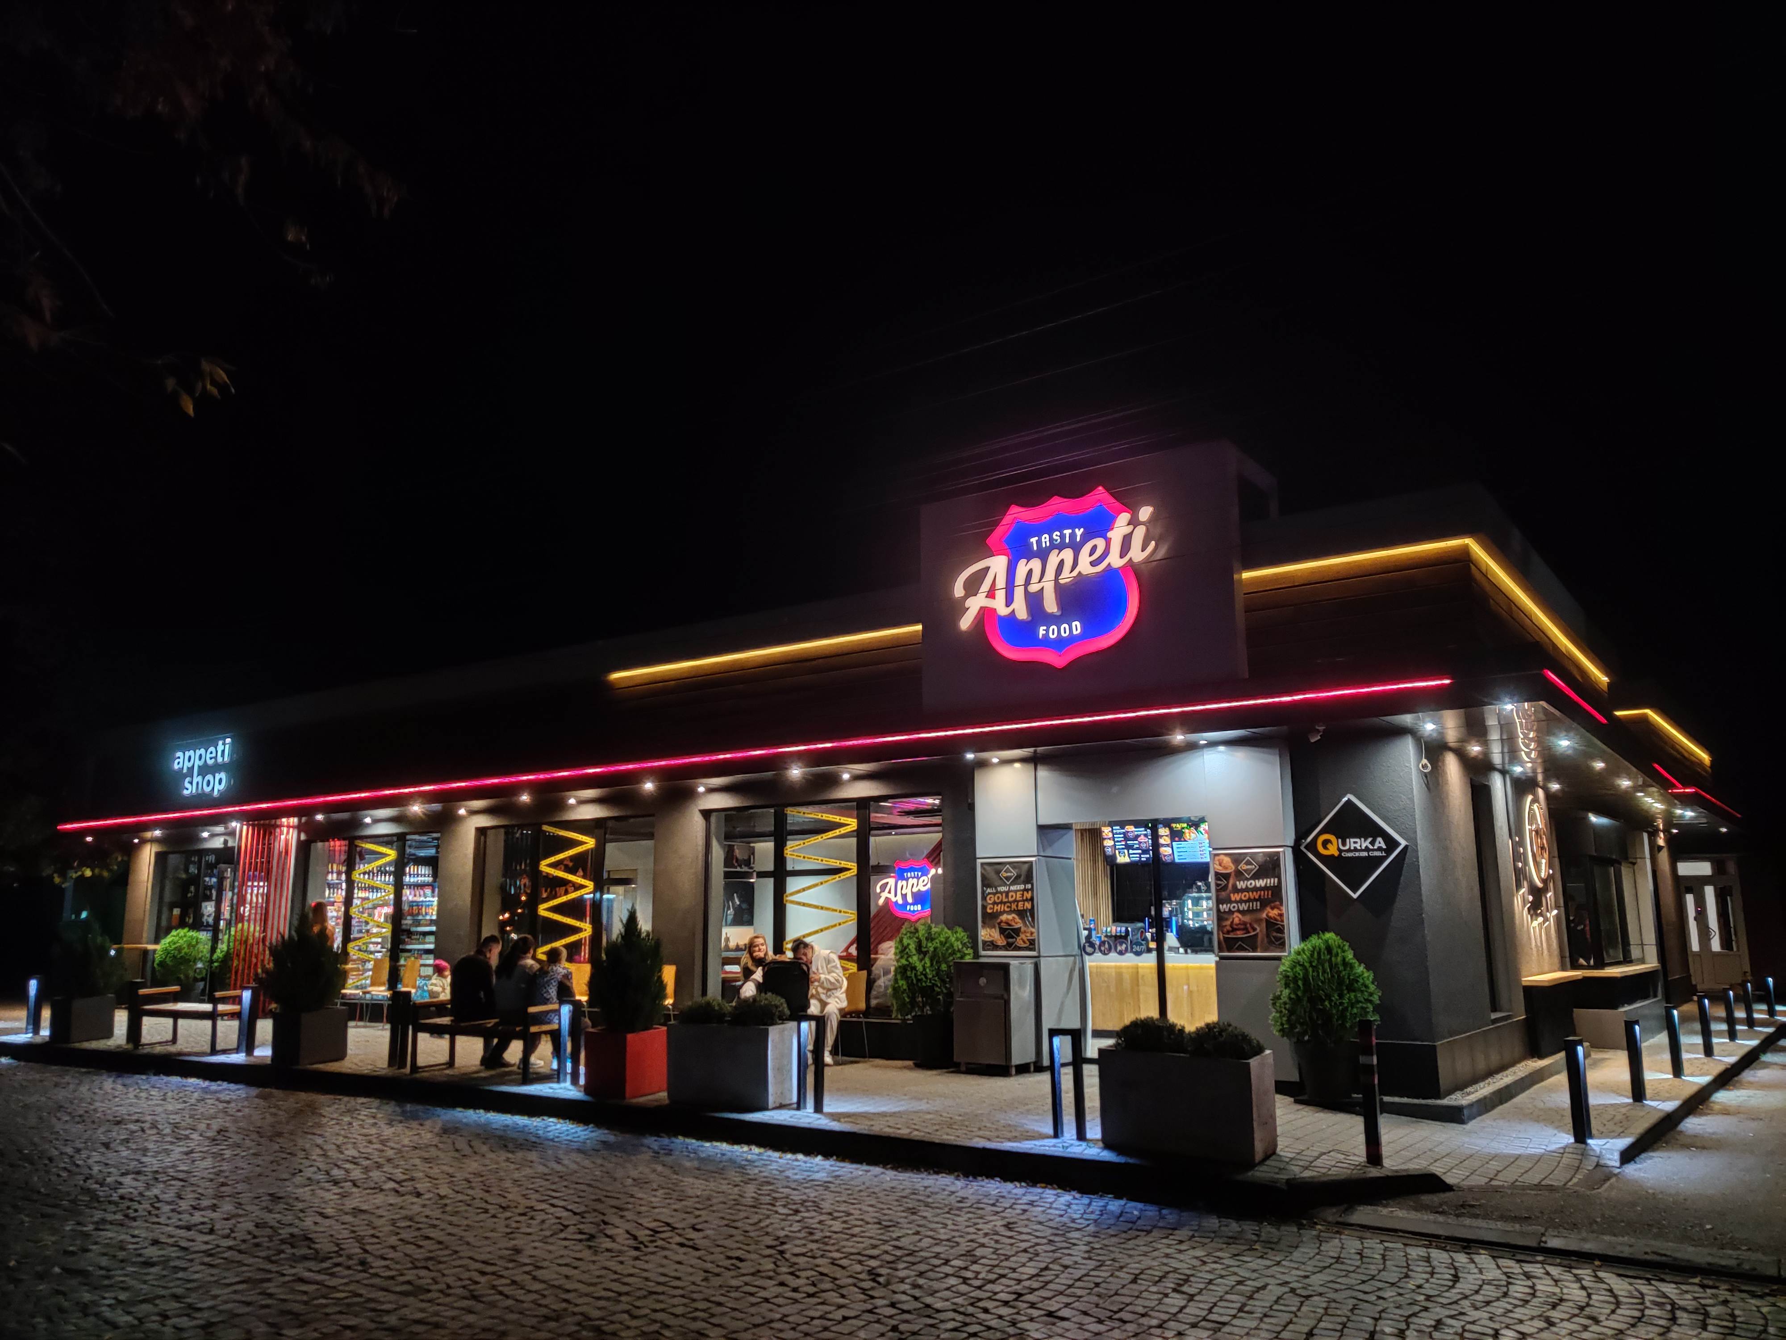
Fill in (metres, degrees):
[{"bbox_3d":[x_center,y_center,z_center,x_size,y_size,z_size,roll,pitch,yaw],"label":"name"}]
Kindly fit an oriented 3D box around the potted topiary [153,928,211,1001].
[{"bbox_3d":[-11.313,4.777,22.244,0.851,1.391,0.851,-8,-13,36],"label":"potted topiary"}]

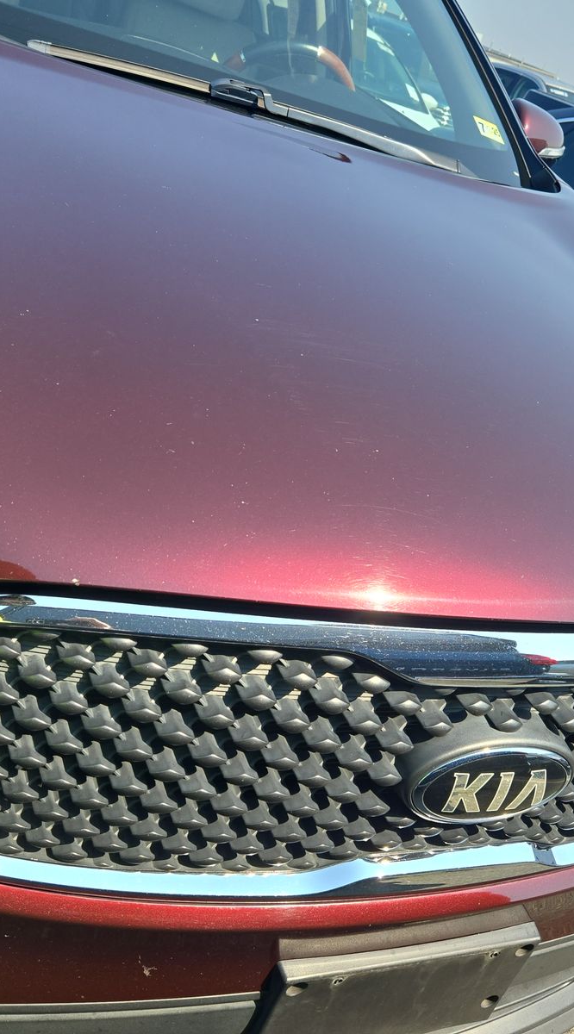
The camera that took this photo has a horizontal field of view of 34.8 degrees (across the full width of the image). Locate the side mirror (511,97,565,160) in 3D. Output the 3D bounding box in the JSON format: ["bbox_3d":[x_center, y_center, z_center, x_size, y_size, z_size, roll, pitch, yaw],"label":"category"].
[{"bbox_3d":[0.627,-0.968,2.325,0.235,0.155,0.130,-4,35,-34],"label":"side mirror"}]

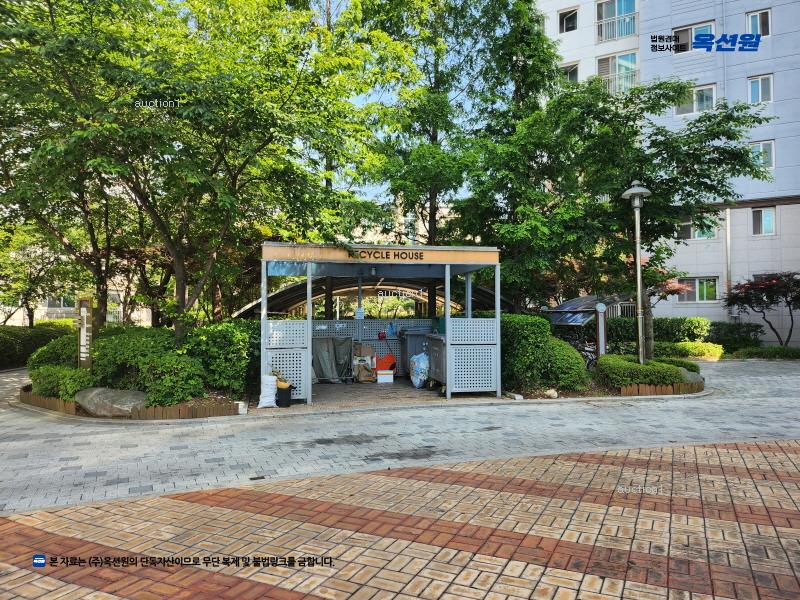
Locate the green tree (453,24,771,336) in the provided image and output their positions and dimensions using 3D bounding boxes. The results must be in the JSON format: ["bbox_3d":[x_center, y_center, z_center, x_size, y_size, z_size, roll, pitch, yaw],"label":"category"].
[{"bbox_3d":[4.846,-2.102,12.853,6.688,7.600,5.776,0,-2,0],"label":"green tree"}]

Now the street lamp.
[{"bbox_3d":[5.406,-0.452,12.600,0.600,4.350,0.600,0,-2,0],"label":"street lamp"}]

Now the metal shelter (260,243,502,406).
[{"bbox_3d":[-0.635,0.511,12.158,4.500,2.929,3.648,0,-2,-12],"label":"metal shelter"}]

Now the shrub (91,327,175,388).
[{"bbox_3d":[-4.991,1.069,10.350,1.550,1.150,1.300,1,-2,-27],"label":"shrub"}]

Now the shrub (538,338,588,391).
[{"bbox_3d":[3.345,1.317,11.350,1.000,0.980,0.950,-1,-2,16],"label":"shrub"}]

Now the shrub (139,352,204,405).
[{"bbox_3d":[-3.806,1.288,9.200,1.080,0.800,0.900,0,-2,-18],"label":"shrub"}]

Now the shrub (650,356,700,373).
[{"bbox_3d":[6.398,1.571,13.021,1.267,0.486,0.912,-1,-2,17],"label":"shrub"}]

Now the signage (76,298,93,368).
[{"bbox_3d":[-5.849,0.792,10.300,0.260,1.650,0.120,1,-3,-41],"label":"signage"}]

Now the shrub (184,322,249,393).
[{"bbox_3d":[-3.455,1.093,10.500,1.150,1.320,1.000,0,-2,-12],"label":"shrub"}]

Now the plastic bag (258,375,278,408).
[{"bbox_3d":[-2.323,1.590,9.800,0.320,0.580,0.260,0,-2,-6],"label":"plastic bag"}]

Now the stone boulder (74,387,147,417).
[{"bbox_3d":[-4.733,1.631,9.100,1.000,0.450,0.680,-1,-2,18],"label":"stone boulder"}]

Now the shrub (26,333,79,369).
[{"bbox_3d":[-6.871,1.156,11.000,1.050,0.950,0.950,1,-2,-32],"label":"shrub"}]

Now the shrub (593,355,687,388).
[{"bbox_3d":[5.116,1.484,11.850,1.700,0.630,1.100,-1,-2,6],"label":"shrub"}]

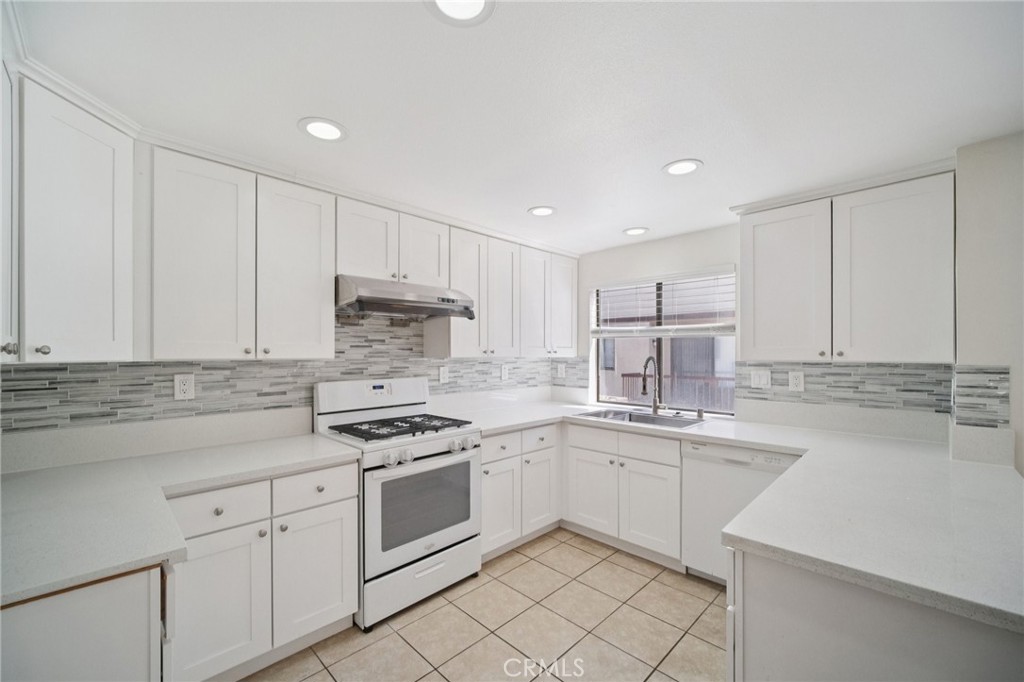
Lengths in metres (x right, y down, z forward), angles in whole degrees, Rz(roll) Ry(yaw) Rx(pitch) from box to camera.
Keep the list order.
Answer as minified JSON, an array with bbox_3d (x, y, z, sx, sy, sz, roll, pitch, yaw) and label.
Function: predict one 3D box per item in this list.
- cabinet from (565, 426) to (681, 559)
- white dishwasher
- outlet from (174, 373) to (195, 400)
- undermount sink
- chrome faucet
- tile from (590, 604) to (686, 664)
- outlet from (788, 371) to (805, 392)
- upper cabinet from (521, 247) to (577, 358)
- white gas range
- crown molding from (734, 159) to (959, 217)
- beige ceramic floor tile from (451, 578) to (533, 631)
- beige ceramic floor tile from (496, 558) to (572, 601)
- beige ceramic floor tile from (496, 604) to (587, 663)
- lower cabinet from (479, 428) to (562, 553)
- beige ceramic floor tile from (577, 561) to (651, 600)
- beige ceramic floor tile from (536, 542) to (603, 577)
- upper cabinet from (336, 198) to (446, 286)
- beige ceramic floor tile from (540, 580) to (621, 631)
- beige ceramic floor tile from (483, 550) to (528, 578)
[{"bbox_3d":[0.942,1.034,2.996,0.910,0.792,0.609,-2,-3,45],"label":"cabinet"},{"bbox_3d":[1.458,1.040,2.427,0.600,0.850,0.605,1,-2,-45],"label":"white dishwasher"},{"bbox_3d":[-1.611,0.228,1.959,0.077,0.122,0.010,1,-2,-45],"label":"outlet"},{"bbox_3d":[0.970,0.709,3.076,0.460,0.205,0.830,2,-3,-45],"label":"undermount sink"},{"bbox_3d":[1.109,0.362,3.173,0.255,0.475,0.120,2,-3,-45],"label":"chrome faucet"},{"bbox_3d":[0.631,1.458,1.983,0.333,0.010,0.333,1,-2,-45],"label":"tile"},{"bbox_3d":[1.832,0.262,2.562,0.010,0.122,0.078,1,-2,-45],"label":"outlet"},{"bbox_3d":[0.231,-0.310,3.592,0.320,0.924,0.770,-2,-3,45],"label":"upper cabinet"},{"bbox_3d":[-0.687,0.876,2.458,0.760,1.205,0.675,2,-3,-45],"label":"white gas range"},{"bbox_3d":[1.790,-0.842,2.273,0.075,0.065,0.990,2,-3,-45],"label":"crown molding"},{"bbox_3d":[-0.095,1.466,2.222,0.338,0.010,0.334,-2,-3,45],"label":"beige ceramic floor tile"},{"bbox_3d":[0.143,1.476,2.458,0.333,0.010,0.333,1,-2,-45],"label":"beige ceramic floor tile"},{"bbox_3d":[0.149,1.466,1.994,0.336,0.010,0.336,2,-3,-45],"label":"beige ceramic floor tile"},{"bbox_3d":[-0.135,1.042,3.053,0.830,0.820,0.635,2,-3,-45],"label":"lower cabinet"},{"bbox_3d":[0.628,1.476,2.454,0.333,0.010,0.333,1,-2,-45],"label":"beige ceramic floor tile"},{"bbox_3d":[0.392,1.494,2.719,0.336,0.010,0.336,2,-3,-45],"label":"beige ceramic floor tile"},{"bbox_3d":[-0.802,-0.574,2.558,0.320,0.431,0.762,-2,-3,45],"label":"upper cabinet"},{"bbox_3d":[0.388,1.467,2.218,0.333,0.010,0.333,1,-2,-45],"label":"beige ceramic floor tile"},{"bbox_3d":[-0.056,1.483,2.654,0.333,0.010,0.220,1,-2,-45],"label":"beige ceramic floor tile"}]

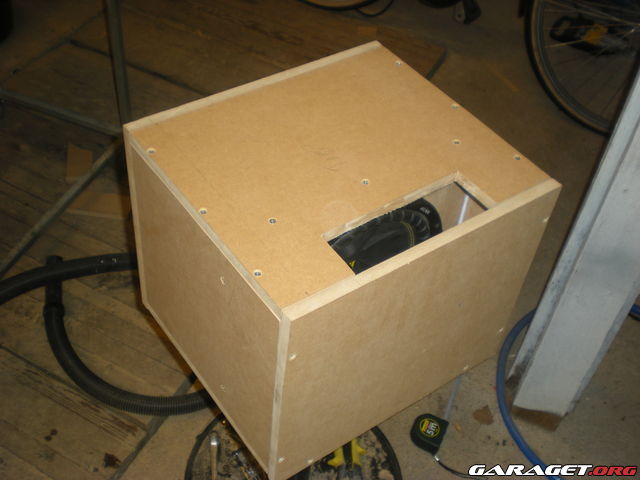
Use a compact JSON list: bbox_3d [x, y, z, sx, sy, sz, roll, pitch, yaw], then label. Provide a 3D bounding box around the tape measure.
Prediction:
[{"bbox_3d":[0.222,0.396,1.675,0.066,0.035,0.065,21,47,13],"label":"tape measure"}]

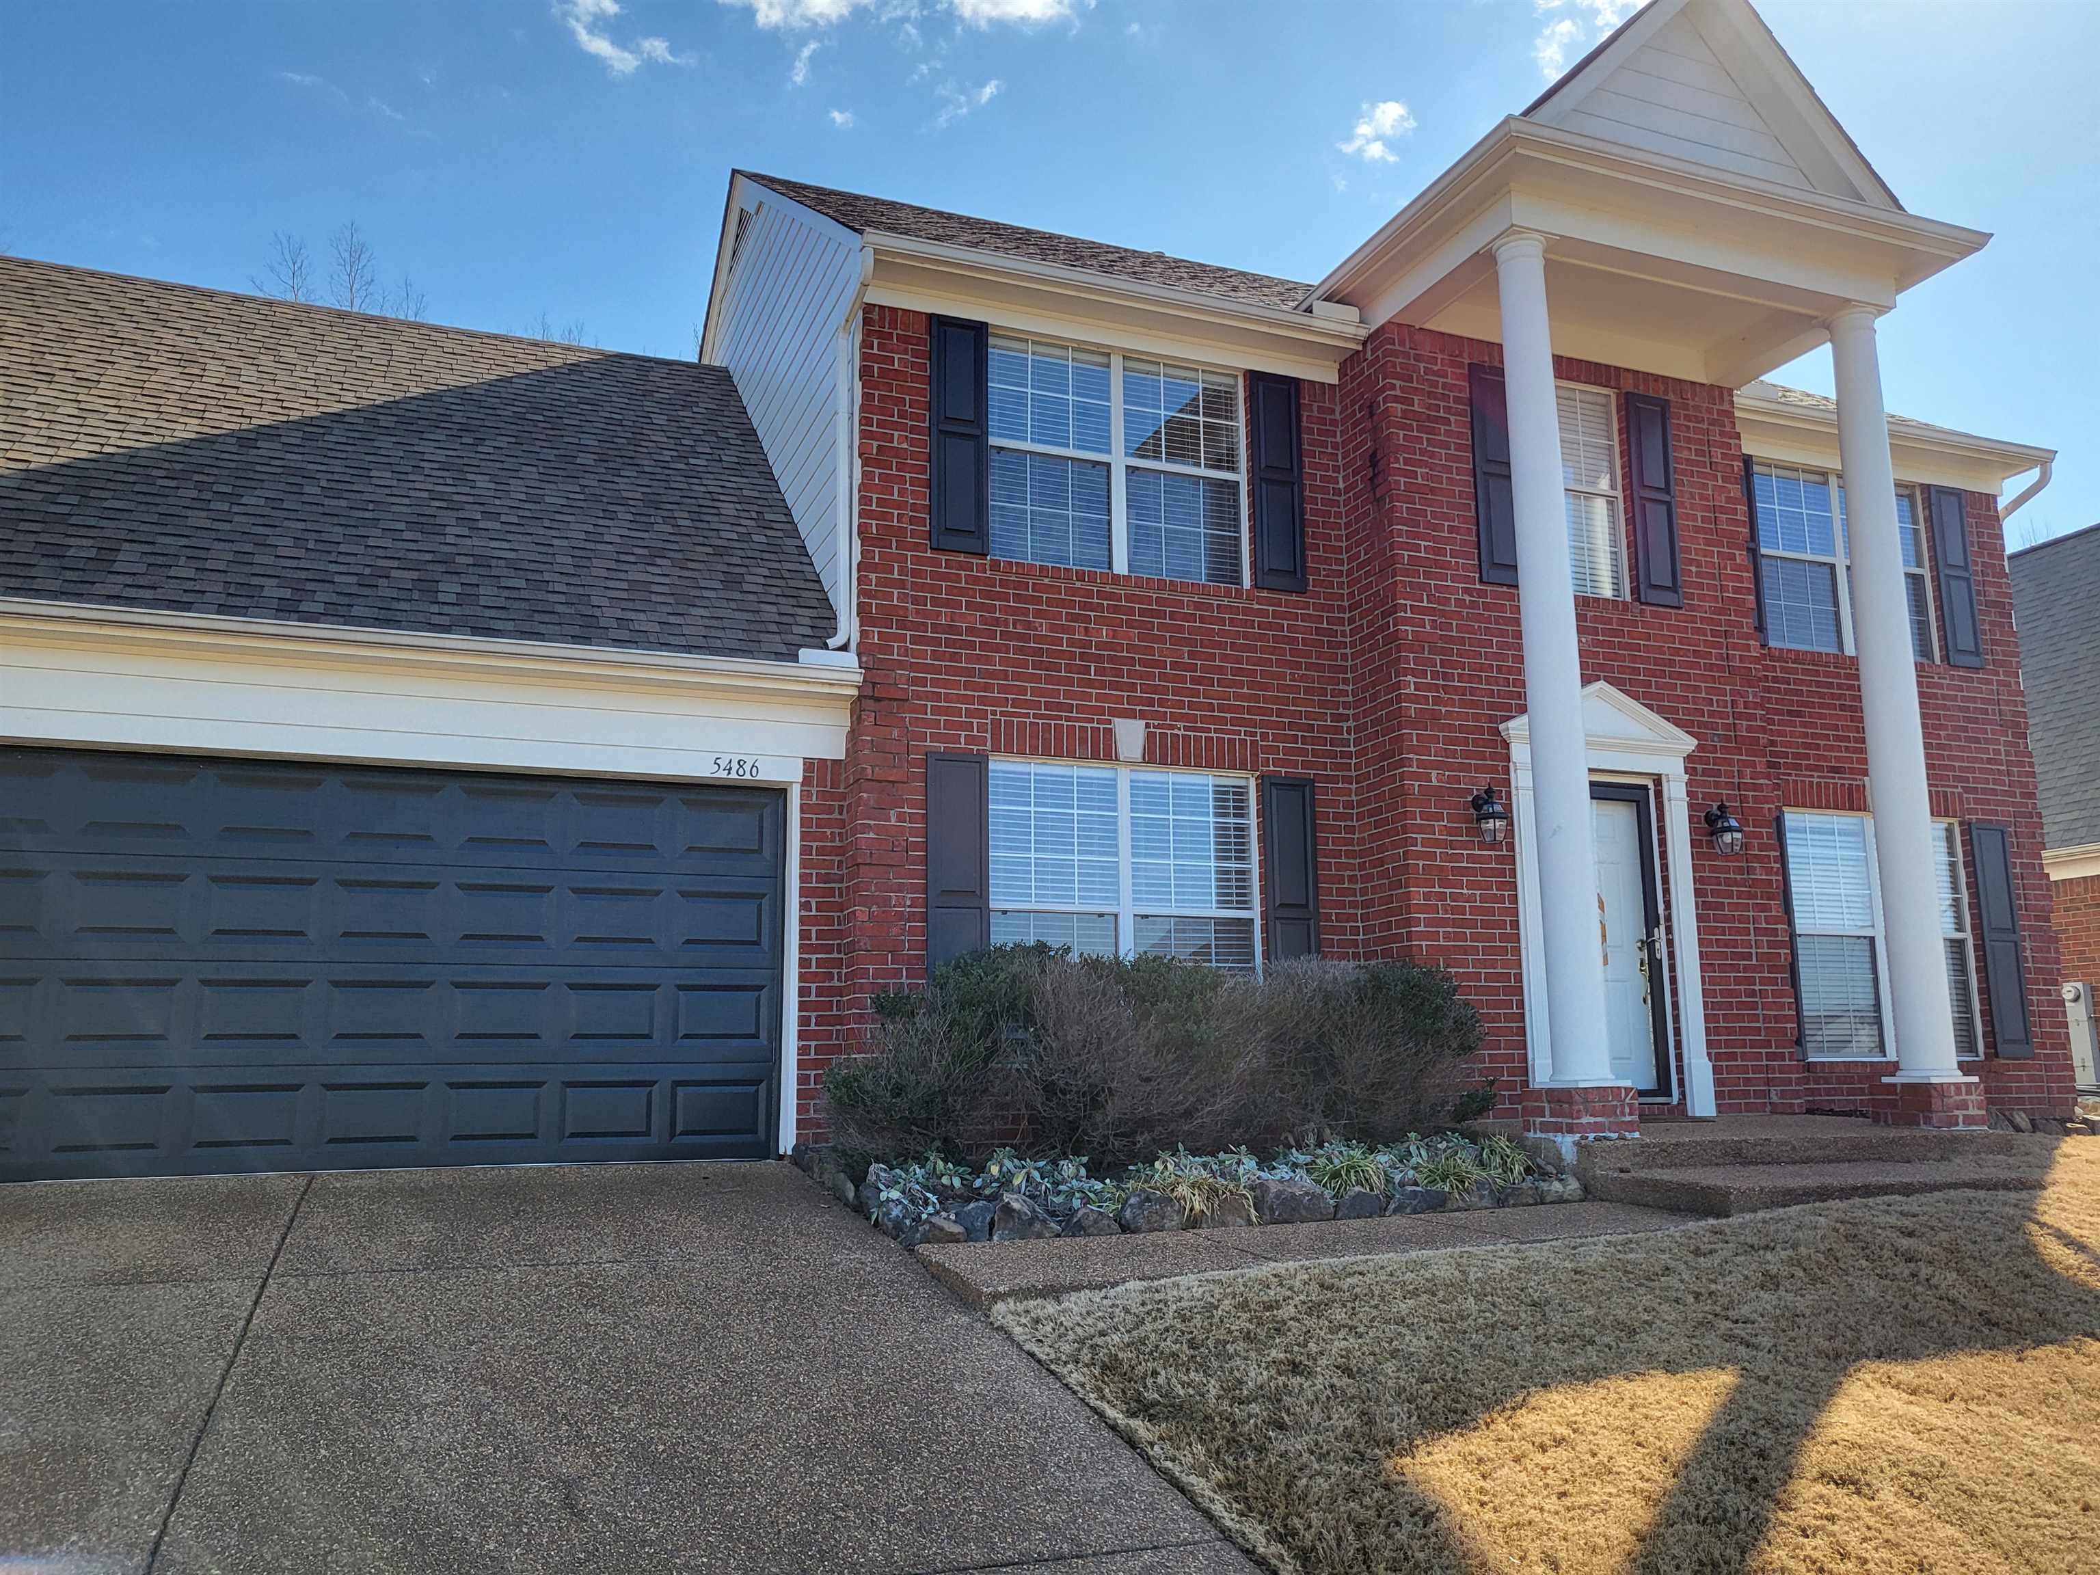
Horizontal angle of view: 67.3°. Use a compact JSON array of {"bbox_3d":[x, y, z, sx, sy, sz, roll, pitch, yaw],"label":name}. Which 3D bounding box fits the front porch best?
[{"bbox_3d":[3.996,2.044,8.756,3.020,0.370,2.330,3,-11,-21],"label":"front porch"}]

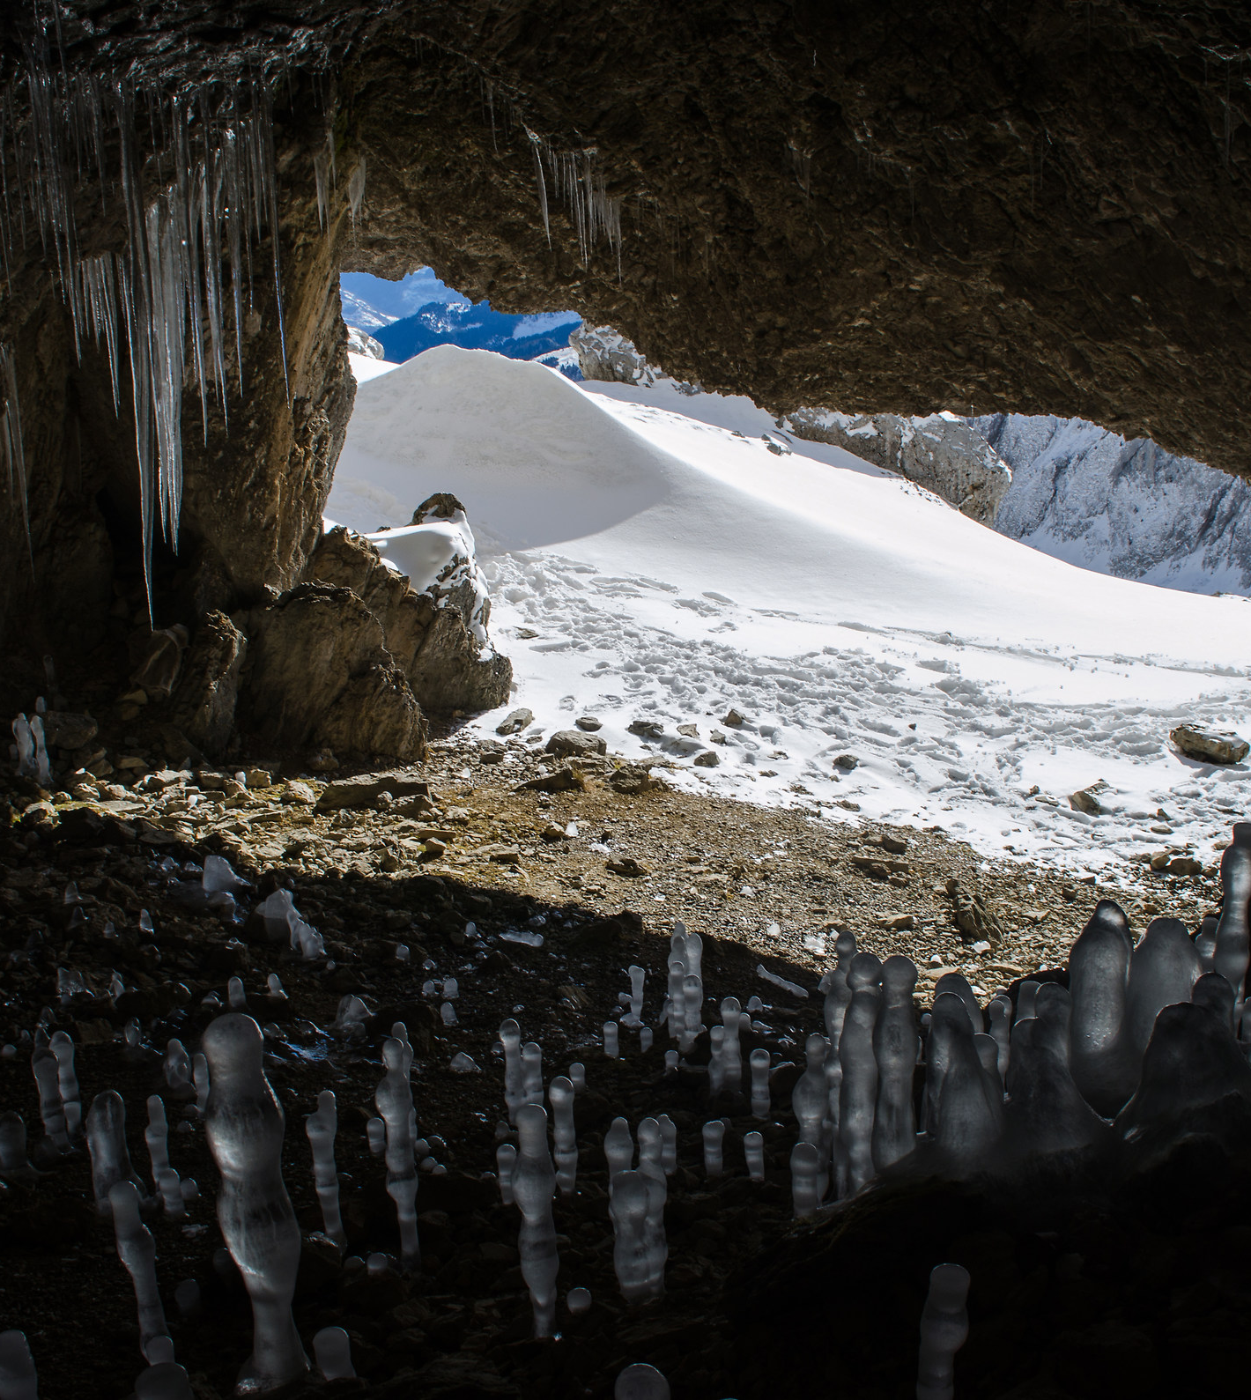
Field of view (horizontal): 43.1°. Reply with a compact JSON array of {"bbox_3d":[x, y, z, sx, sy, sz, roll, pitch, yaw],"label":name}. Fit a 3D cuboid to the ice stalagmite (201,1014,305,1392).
[{"bbox_3d":[-0.688,0.909,2.873,0.174,0.708,0.158,-4,17,-15],"label":"ice stalagmite"}]

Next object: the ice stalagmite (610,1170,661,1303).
[{"bbox_3d":[0.021,1.099,3.263,0.107,0.268,0.093,0,16,0],"label":"ice stalagmite"}]

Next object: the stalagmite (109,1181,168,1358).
[{"bbox_3d":[-0.849,0.987,2.761,0.079,0.328,0.079,-2,14,0],"label":"stalagmite"}]

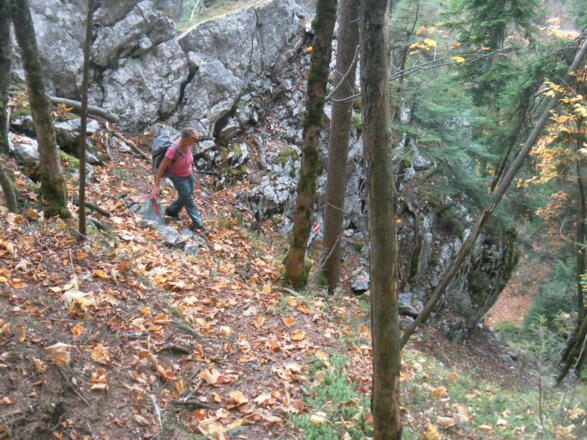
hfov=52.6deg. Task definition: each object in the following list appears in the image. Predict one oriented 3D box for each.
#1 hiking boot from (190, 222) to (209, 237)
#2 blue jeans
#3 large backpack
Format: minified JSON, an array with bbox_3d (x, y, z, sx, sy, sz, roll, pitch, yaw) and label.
[{"bbox_3d":[-1.394,0.142,8.850,0.300,0.160,0.115,23,20,27],"label":"hiking boot"},{"bbox_3d":[-1.665,-0.310,8.980,0.520,0.880,0.380,6,12,31],"label":"blue jeans"},{"bbox_3d":[-1.955,-1.020,9.100,0.330,0.560,0.360,23,20,27],"label":"large backpack"}]

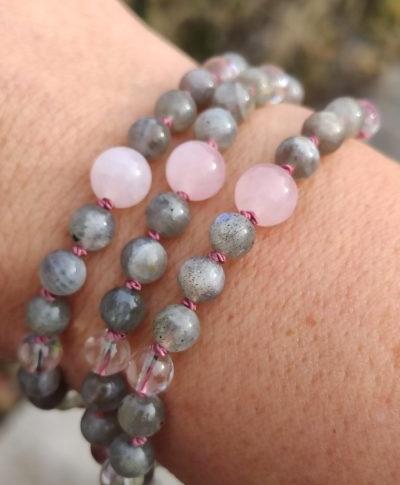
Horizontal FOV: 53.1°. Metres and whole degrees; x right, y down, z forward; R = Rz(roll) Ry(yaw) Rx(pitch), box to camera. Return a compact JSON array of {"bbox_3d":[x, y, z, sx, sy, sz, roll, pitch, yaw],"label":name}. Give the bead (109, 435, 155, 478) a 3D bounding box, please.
[{"bbox_3d":[-0.012,0.038,0.072,0.008,0.008,0.008,0,37,0],"label":"bead"}]

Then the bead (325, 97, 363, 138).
[{"bbox_3d":[0.029,-0.025,0.080,0.008,0.008,0.008,0,37,0],"label":"bead"}]

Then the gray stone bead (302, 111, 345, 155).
[{"bbox_3d":[0.023,-0.020,0.075,0.008,0.008,0.008,0,37,0],"label":"gray stone bead"}]

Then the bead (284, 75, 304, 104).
[{"bbox_3d":[0.020,-0.035,0.091,0.008,0.008,0.008,0,37,0],"label":"bead"}]

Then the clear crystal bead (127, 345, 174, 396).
[{"bbox_3d":[-0.008,0.022,0.068,0.008,0.008,0.008,0,37,0],"label":"clear crystal bead"}]

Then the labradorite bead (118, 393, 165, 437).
[{"bbox_3d":[-0.010,0.030,0.070,0.008,0.008,0.008,0,37,0],"label":"labradorite bead"}]

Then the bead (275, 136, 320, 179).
[{"bbox_3d":[0.018,-0.015,0.072,0.008,0.008,0.008,0,37,0],"label":"bead"}]

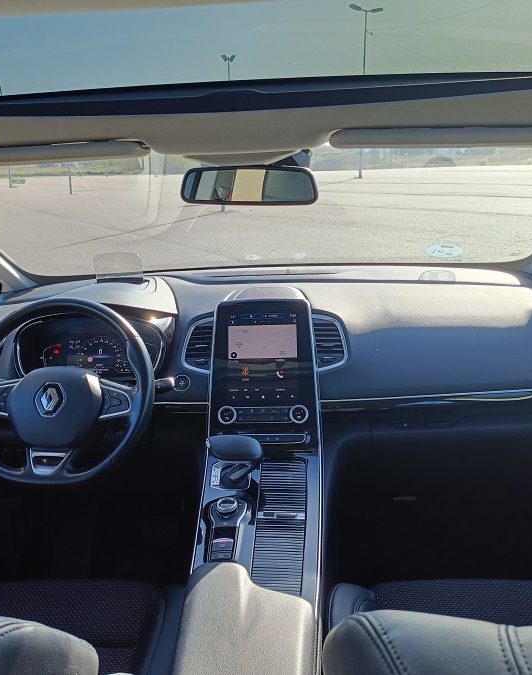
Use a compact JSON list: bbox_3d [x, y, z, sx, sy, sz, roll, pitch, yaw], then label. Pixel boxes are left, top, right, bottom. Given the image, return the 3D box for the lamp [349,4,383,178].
[{"bbox_3d":[7.048,-17.409,46.578,2.287,11.613,0.450,1,15,8],"label":"lamp"}]

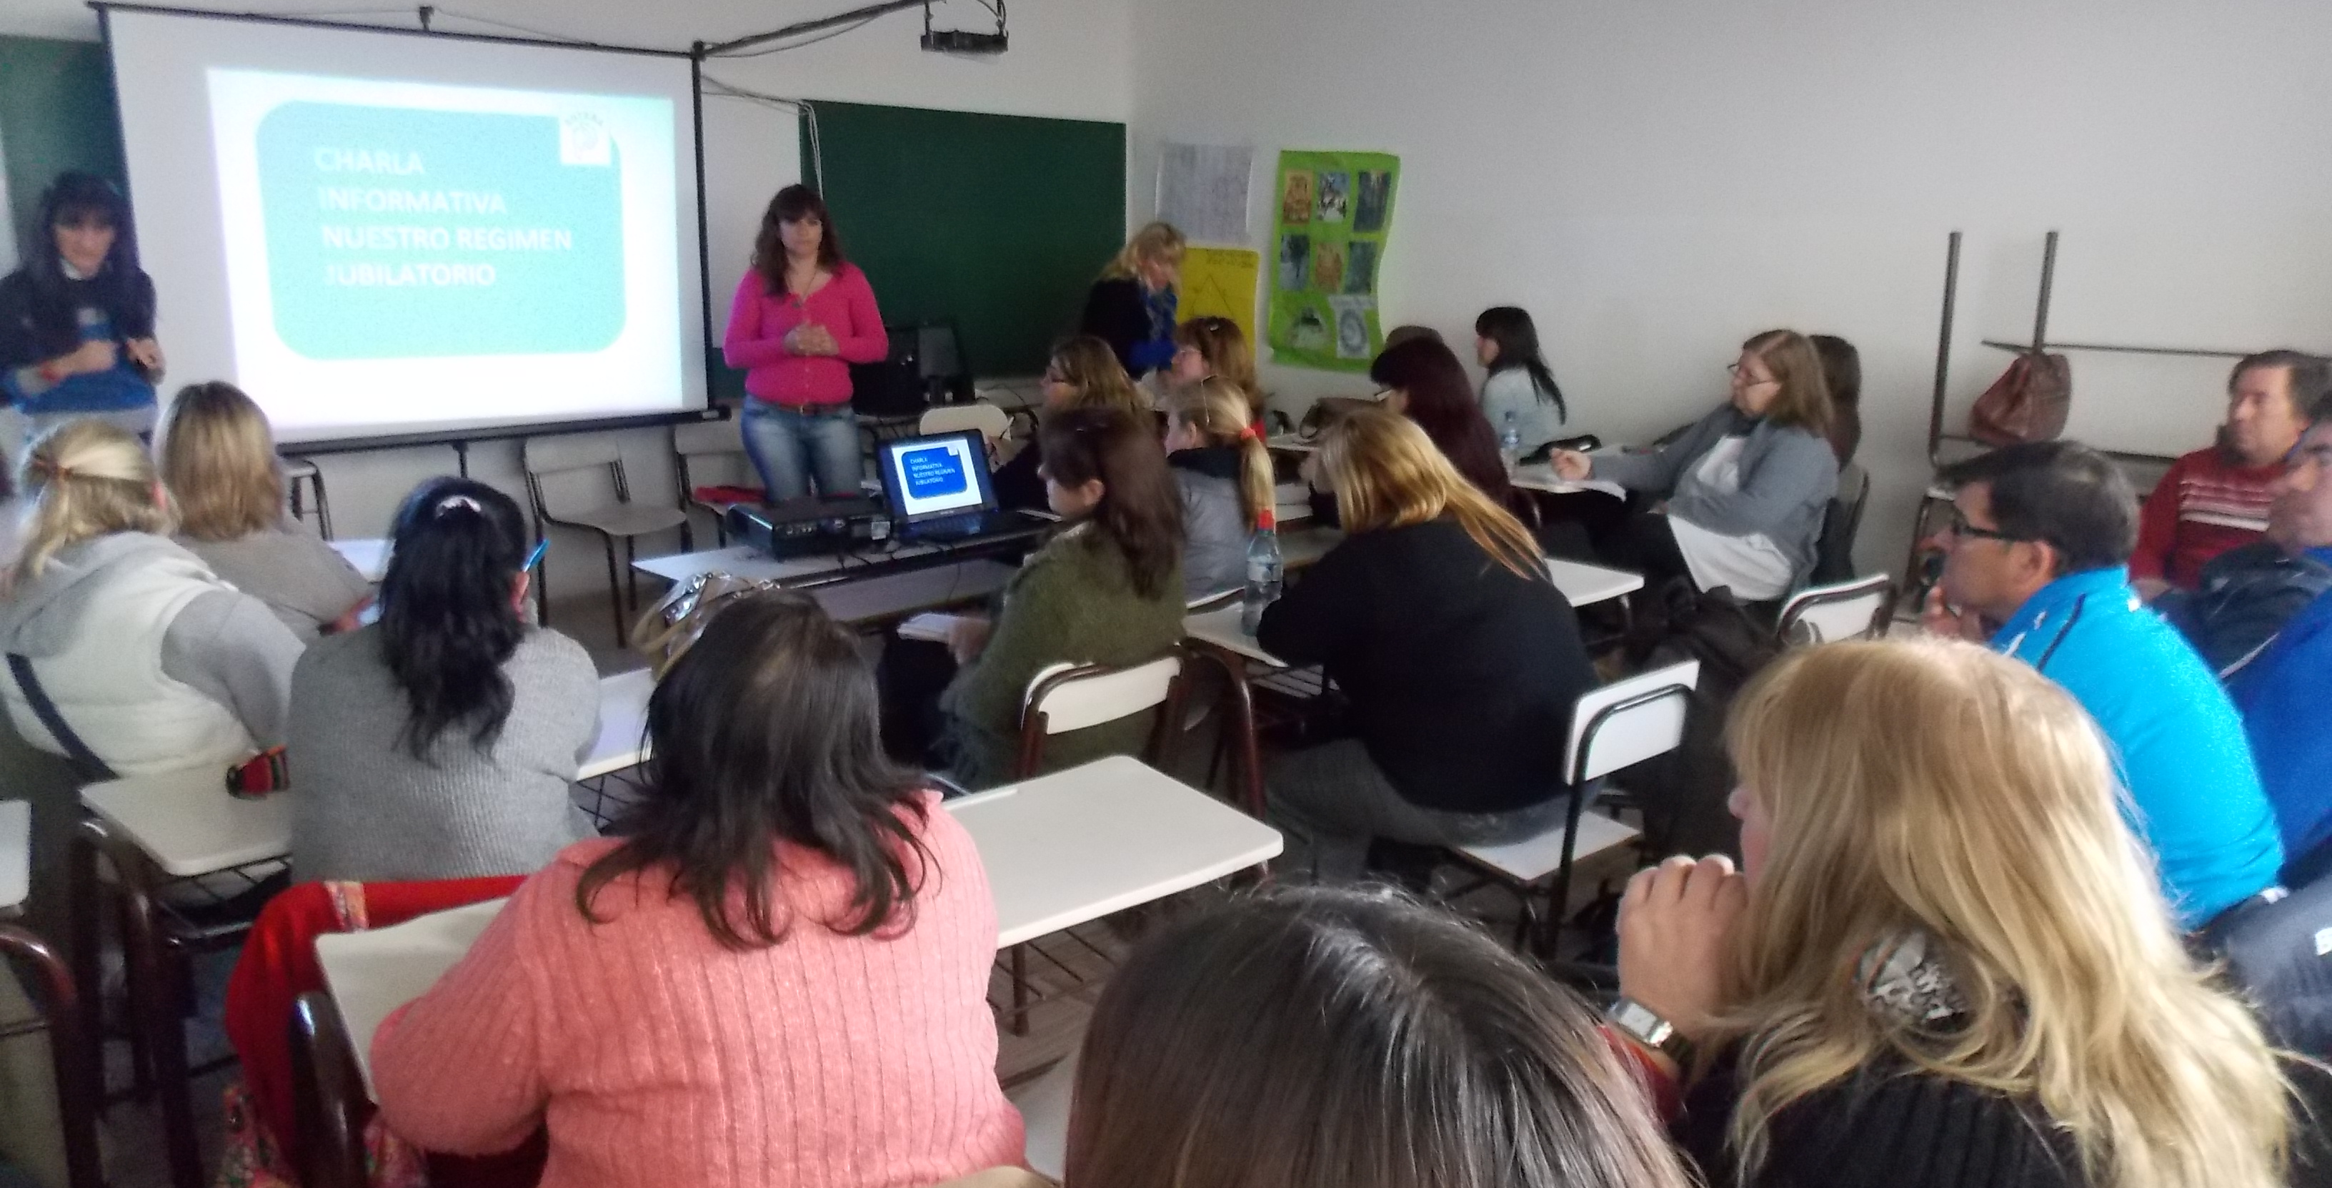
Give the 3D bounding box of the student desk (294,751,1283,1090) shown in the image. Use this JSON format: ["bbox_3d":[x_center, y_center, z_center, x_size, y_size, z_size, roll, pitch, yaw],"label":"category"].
[{"bbox_3d":[-0.377,0.722,1.923,1.090,0.768,0.415,-9,16,-35],"label":"student desk"}]

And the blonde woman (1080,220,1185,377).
[{"bbox_3d":[-0.110,-0.692,6.377,0.400,1.623,0.460,9,15,34],"label":"blonde woman"}]

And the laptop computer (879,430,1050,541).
[{"bbox_3d":[-0.583,-0.330,4.502,0.340,0.230,0.340,-11,17,-42],"label":"laptop computer"}]

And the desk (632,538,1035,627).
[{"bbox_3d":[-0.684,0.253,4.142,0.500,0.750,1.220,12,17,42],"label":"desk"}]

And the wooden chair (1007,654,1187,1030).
[{"bbox_3d":[-0.236,0.439,3.177,0.390,0.763,0.480,-8,16,-34],"label":"wooden chair"}]

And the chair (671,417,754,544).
[{"bbox_3d":[-1.760,-0.333,6.444,0.390,0.763,0.480,-10,17,-37],"label":"chair"}]

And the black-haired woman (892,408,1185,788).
[{"bbox_3d":[-0.246,0.241,3.087,0.720,1.239,0.470,10,16,37],"label":"black-haired woman"}]

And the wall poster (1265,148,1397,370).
[{"bbox_3d":[0.816,-1.666,7.759,0.030,1.070,0.760,-11,17,-42],"label":"wall poster"}]

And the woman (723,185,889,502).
[{"bbox_3d":[-1.142,-0.429,4.986,0.500,1.706,0.320,-5,14,-23],"label":"woman"}]

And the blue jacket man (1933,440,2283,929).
[{"bbox_3d":[1.147,0.411,2.229,0.740,1.260,0.540,9,16,34],"label":"blue jacket man"}]

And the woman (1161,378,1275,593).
[{"bbox_3d":[-0.021,0.055,3.852,0.720,1.200,0.460,12,17,41],"label":"woman"}]

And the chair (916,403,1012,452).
[{"bbox_3d":[-0.777,-0.353,6.510,0.400,0.780,0.480,-5,14,-23],"label":"chair"}]

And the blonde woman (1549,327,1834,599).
[{"bbox_3d":[1.612,-0.178,4.781,0.800,1.260,0.560,5,14,17],"label":"blonde woman"}]

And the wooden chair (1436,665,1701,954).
[{"bbox_3d":[0.695,0.485,3.012,0.390,0.763,0.480,-10,17,-39],"label":"wooden chair"}]

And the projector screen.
[{"bbox_3d":[-2.509,-1.246,5.473,1.926,1.392,0.050,-11,17,-42],"label":"projector screen"}]

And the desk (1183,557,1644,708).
[{"bbox_3d":[0.560,0.381,3.600,1.240,0.750,0.430,-10,17,-40],"label":"desk"}]

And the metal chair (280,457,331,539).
[{"bbox_3d":[-3.119,-0.044,5.312,0.420,0.790,0.480,5,13,19],"label":"metal chair"}]

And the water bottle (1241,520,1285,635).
[{"bbox_3d":[0.190,-0.041,3.011,0.068,0.235,0.068,0,13,0],"label":"water bottle"}]

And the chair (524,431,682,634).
[{"bbox_3d":[-2.237,-0.255,6.275,0.480,0.790,0.410,10,16,37],"label":"chair"}]

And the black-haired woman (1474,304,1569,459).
[{"bbox_3d":[1.144,-0.446,5.920,0.680,1.260,0.440,9,16,34],"label":"black-haired woman"}]

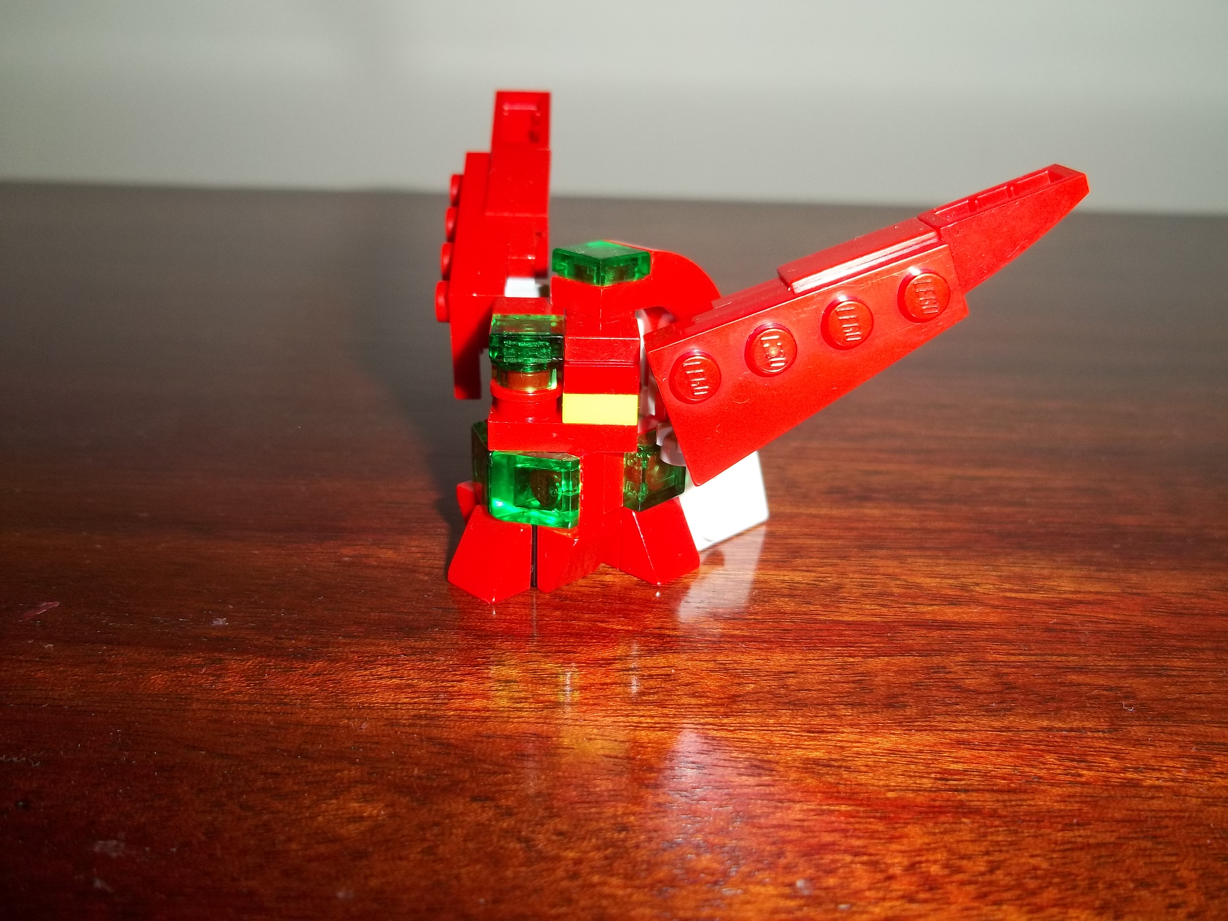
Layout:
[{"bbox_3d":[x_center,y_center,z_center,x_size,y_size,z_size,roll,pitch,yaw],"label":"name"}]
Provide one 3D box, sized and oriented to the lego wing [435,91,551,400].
[{"bbox_3d":[-0.015,-0.030,0.169,0.013,0.016,0.048,1,43,-2],"label":"lego wing"}]

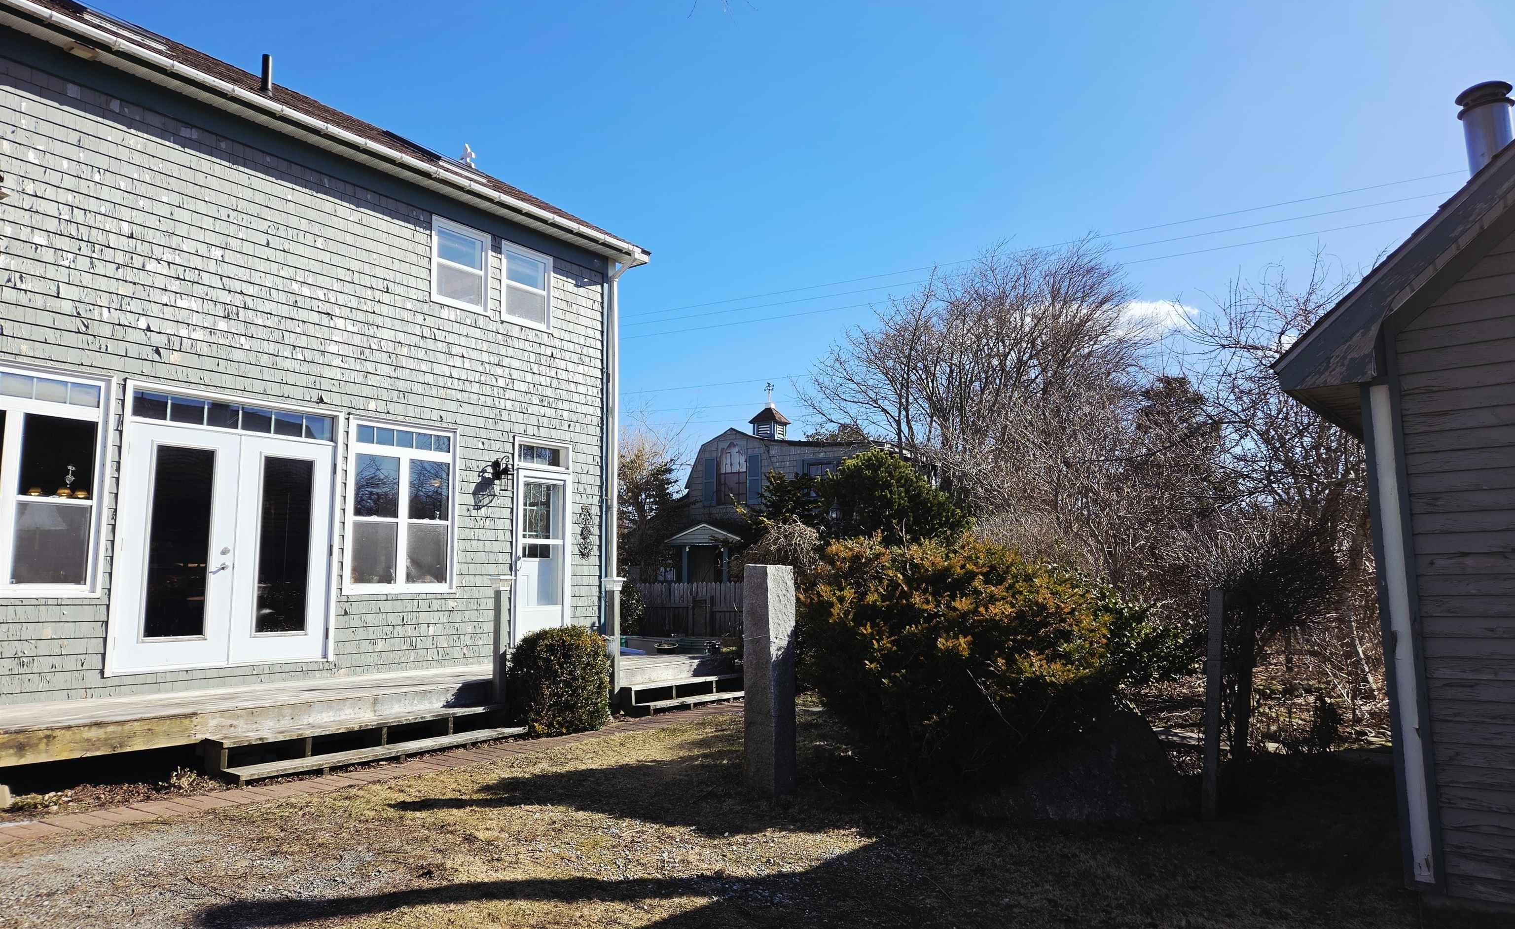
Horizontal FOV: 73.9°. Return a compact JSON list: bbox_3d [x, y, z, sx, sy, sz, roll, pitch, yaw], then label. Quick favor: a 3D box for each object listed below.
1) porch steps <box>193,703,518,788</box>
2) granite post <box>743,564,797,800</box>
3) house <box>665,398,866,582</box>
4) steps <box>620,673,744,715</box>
[{"bbox_3d":[-2.804,2.076,7.639,0.490,0.290,2.500,-5,-9,32],"label":"porch steps"},{"bbox_3d":[0.082,1.464,6.994,0.260,1.520,0.260,-7,-10,41],"label":"granite post"},{"bbox_3d":[1.220,1.640,28.200,6.500,7.000,5.800,-5,-9,31],"label":"house"},{"bbox_3d":[-0.695,2.463,10.801,0.480,0.280,1.920,-6,-9,35],"label":"steps"}]

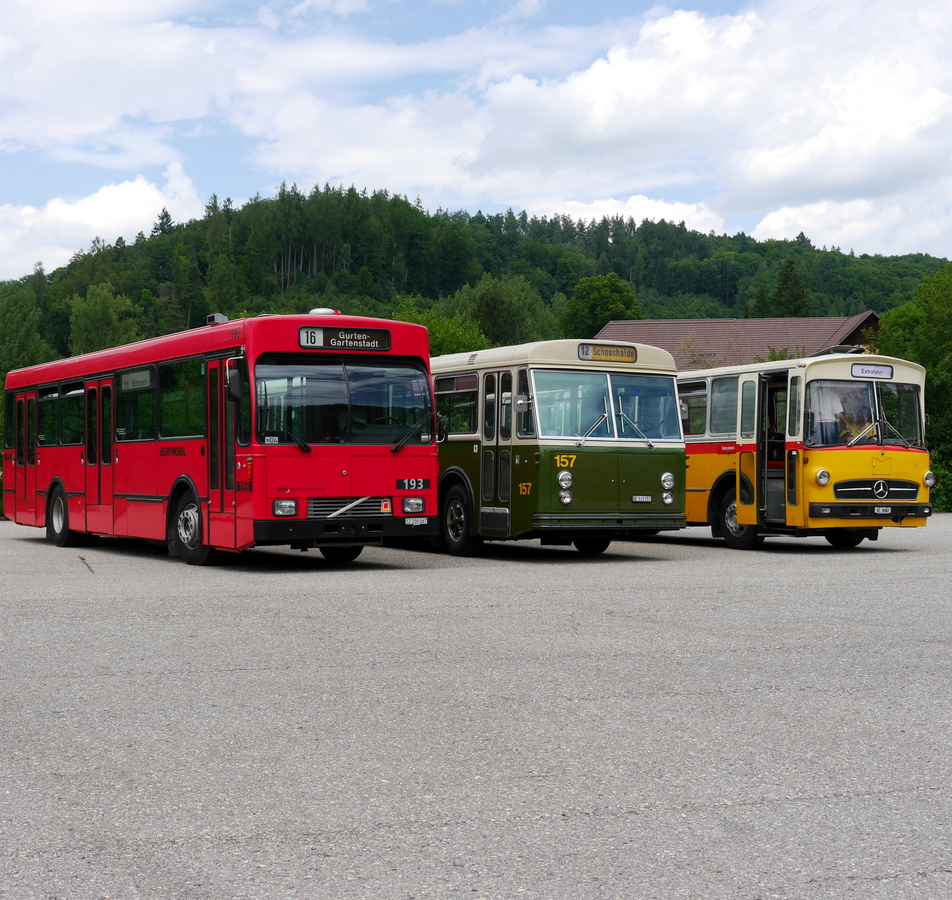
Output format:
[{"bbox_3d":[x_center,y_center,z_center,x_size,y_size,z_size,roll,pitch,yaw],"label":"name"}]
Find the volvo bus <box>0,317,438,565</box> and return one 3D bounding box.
[{"bbox_3d":[-4.540,-0.029,23.529,2.520,3.180,11.950,1,-1,-31],"label":"volvo bus"}]

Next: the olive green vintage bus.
[{"bbox_3d":[-0.706,0.075,25.458,2.500,3.050,11.200,1,-1,-28],"label":"olive green vintage bus"}]

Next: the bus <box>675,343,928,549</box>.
[{"bbox_3d":[3.946,0.096,27.764,2.360,3.100,10.200,1,-1,-25],"label":"bus"}]

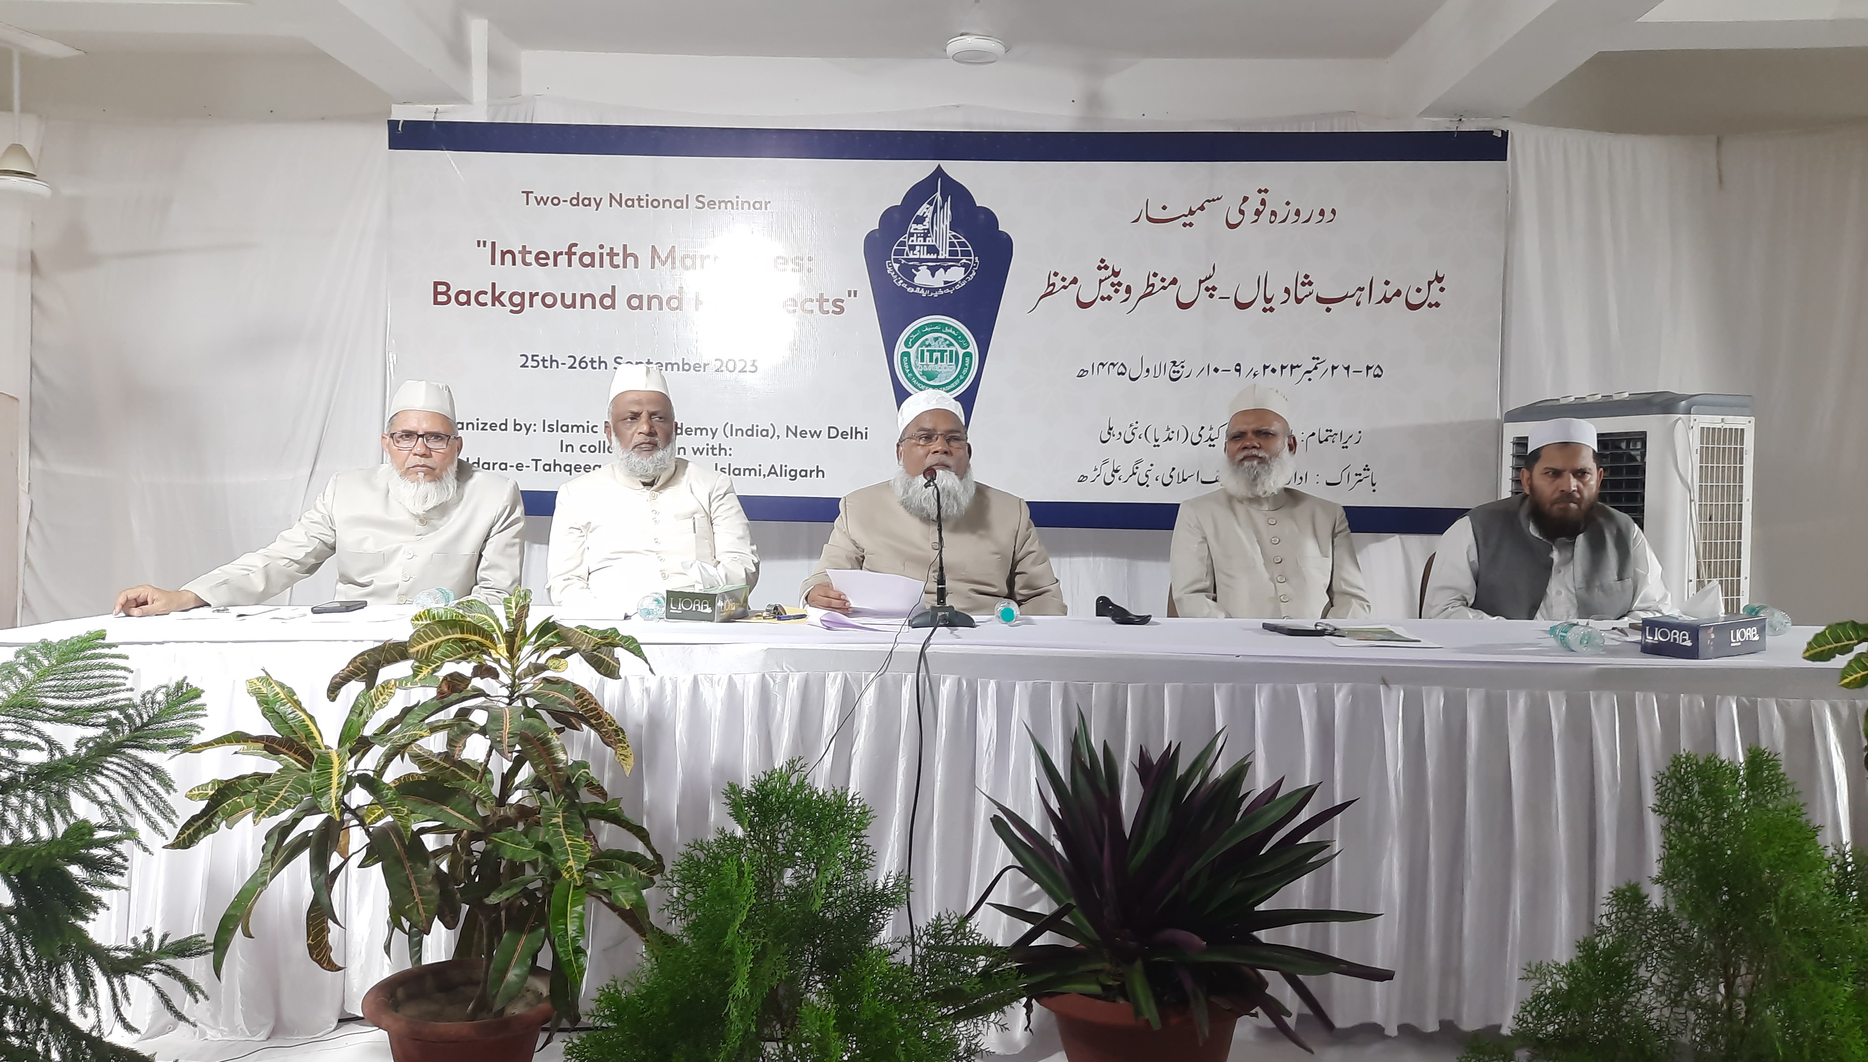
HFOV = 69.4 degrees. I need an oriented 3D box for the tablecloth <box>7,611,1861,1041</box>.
[{"bbox_3d":[0.195,0.603,2.972,4.450,0.755,0.730,1,2,1],"label":"tablecloth"}]

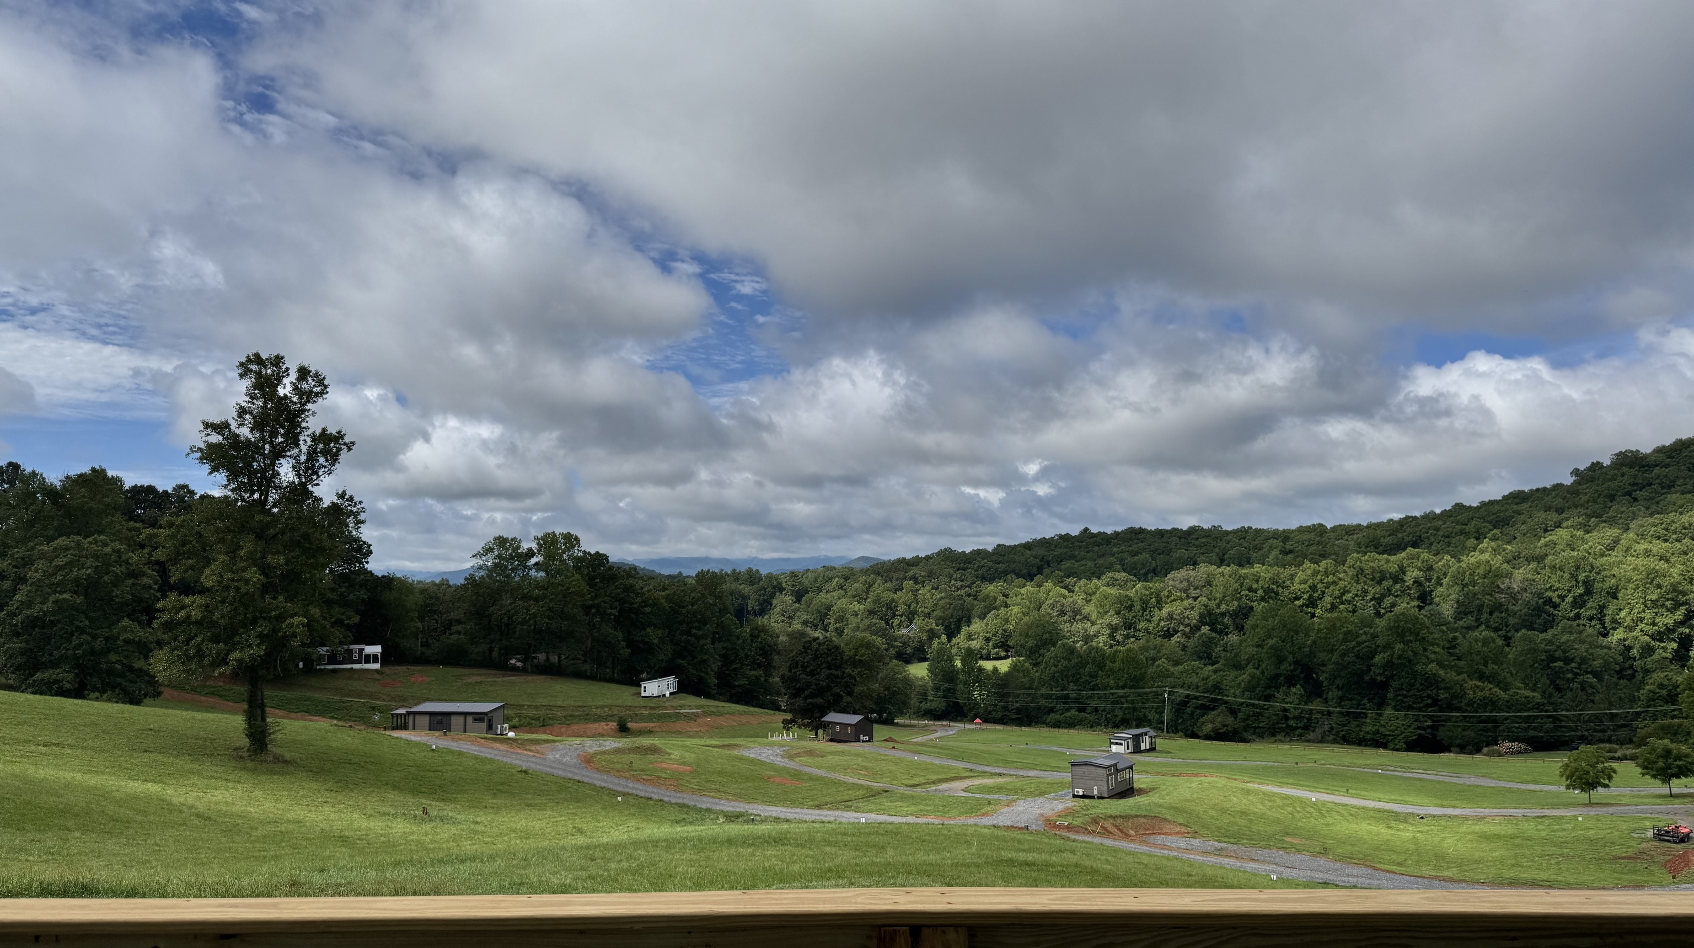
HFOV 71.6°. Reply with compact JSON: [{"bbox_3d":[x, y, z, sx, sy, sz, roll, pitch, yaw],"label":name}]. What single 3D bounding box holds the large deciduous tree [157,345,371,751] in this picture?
[{"bbox_3d":[-33.019,4.559,66.000,11.000,22.500,10.600,2,-5,-27],"label":"large deciduous tree"}]

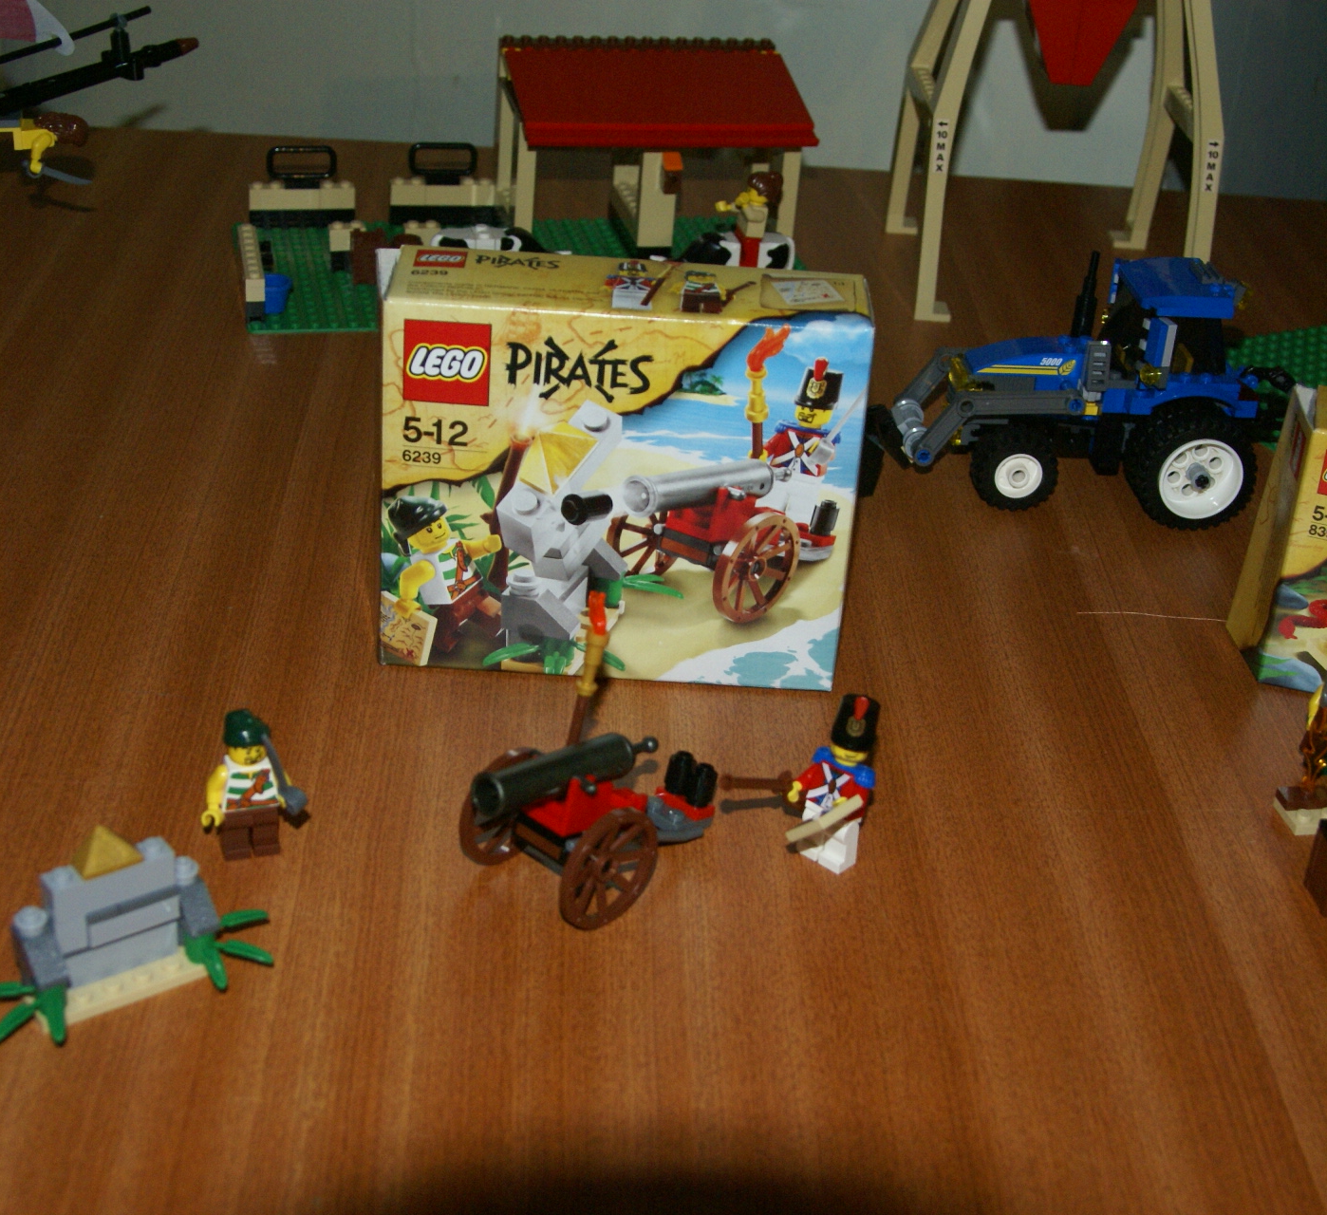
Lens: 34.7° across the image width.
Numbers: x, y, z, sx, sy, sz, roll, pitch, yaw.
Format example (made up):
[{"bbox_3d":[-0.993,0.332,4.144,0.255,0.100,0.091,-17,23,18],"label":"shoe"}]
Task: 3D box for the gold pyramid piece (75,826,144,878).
[{"bbox_3d":[-0.136,0.058,0.521,0.016,0.010,0.009,-18,36,-33],"label":"gold pyramid piece"}]

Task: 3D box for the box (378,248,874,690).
[{"bbox_3d":[-0.013,-0.041,0.652,0.140,0.121,0.044,3,30,-2],"label":"box"}]

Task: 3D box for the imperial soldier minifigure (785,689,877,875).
[{"bbox_3d":[0.046,0.047,0.574,0.025,0.052,0.020,27,37,34],"label":"imperial soldier minifigure"}]

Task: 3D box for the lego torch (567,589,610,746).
[{"bbox_3d":[-0.023,0.024,0.574,0.007,0.060,0.007,27,29,34],"label":"lego torch"}]

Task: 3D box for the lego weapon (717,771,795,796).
[{"bbox_3d":[0.027,0.049,0.571,0.004,0.008,0.037,29,12,36],"label":"lego weapon"}]

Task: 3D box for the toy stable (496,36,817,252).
[{"bbox_3d":[-0.004,-0.197,0.951,0.129,0.096,0.076,-2,30,-11],"label":"toy stable"}]

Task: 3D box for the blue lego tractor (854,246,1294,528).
[{"bbox_3d":[0.153,-0.093,0.793,0.170,0.092,0.084,1,30,-5],"label":"blue lego tractor"}]

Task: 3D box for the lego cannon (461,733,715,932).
[{"bbox_3d":[-0.020,0.051,0.563,0.042,0.048,0.083,27,37,34],"label":"lego cannon"}]

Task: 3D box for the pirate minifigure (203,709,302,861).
[{"bbox_3d":[-0.109,0.047,0.563,0.027,0.044,0.017,-5,31,-16],"label":"pirate minifigure"}]

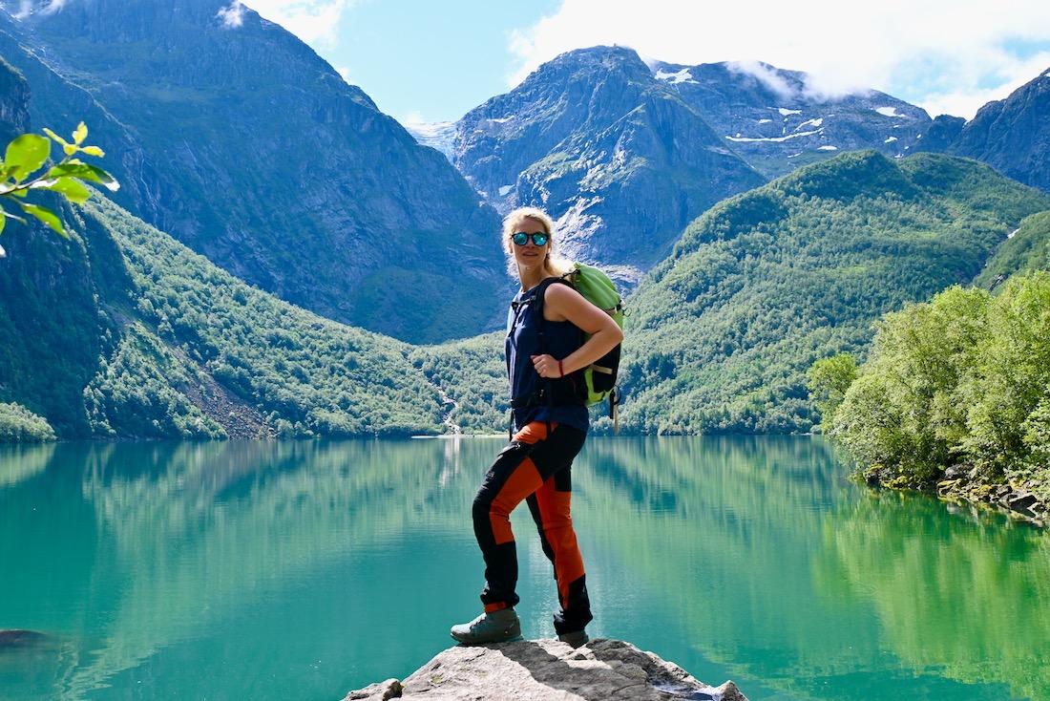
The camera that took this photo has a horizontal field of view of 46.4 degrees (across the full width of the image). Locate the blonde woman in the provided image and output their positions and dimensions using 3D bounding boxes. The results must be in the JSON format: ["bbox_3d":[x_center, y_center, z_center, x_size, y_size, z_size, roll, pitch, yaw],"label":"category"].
[{"bbox_3d":[0.045,0.280,4.670,0.620,1.660,0.480,1,-4,-17],"label":"blonde woman"}]

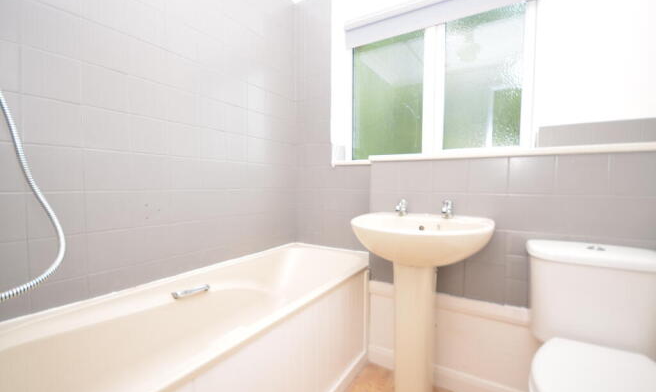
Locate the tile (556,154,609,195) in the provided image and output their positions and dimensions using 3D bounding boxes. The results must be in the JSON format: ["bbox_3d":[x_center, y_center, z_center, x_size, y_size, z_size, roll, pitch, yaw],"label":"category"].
[{"bbox_3d":[0.925,-0.077,0.991,0.150,0.150,0.010,2,3,33],"label":"tile"}]

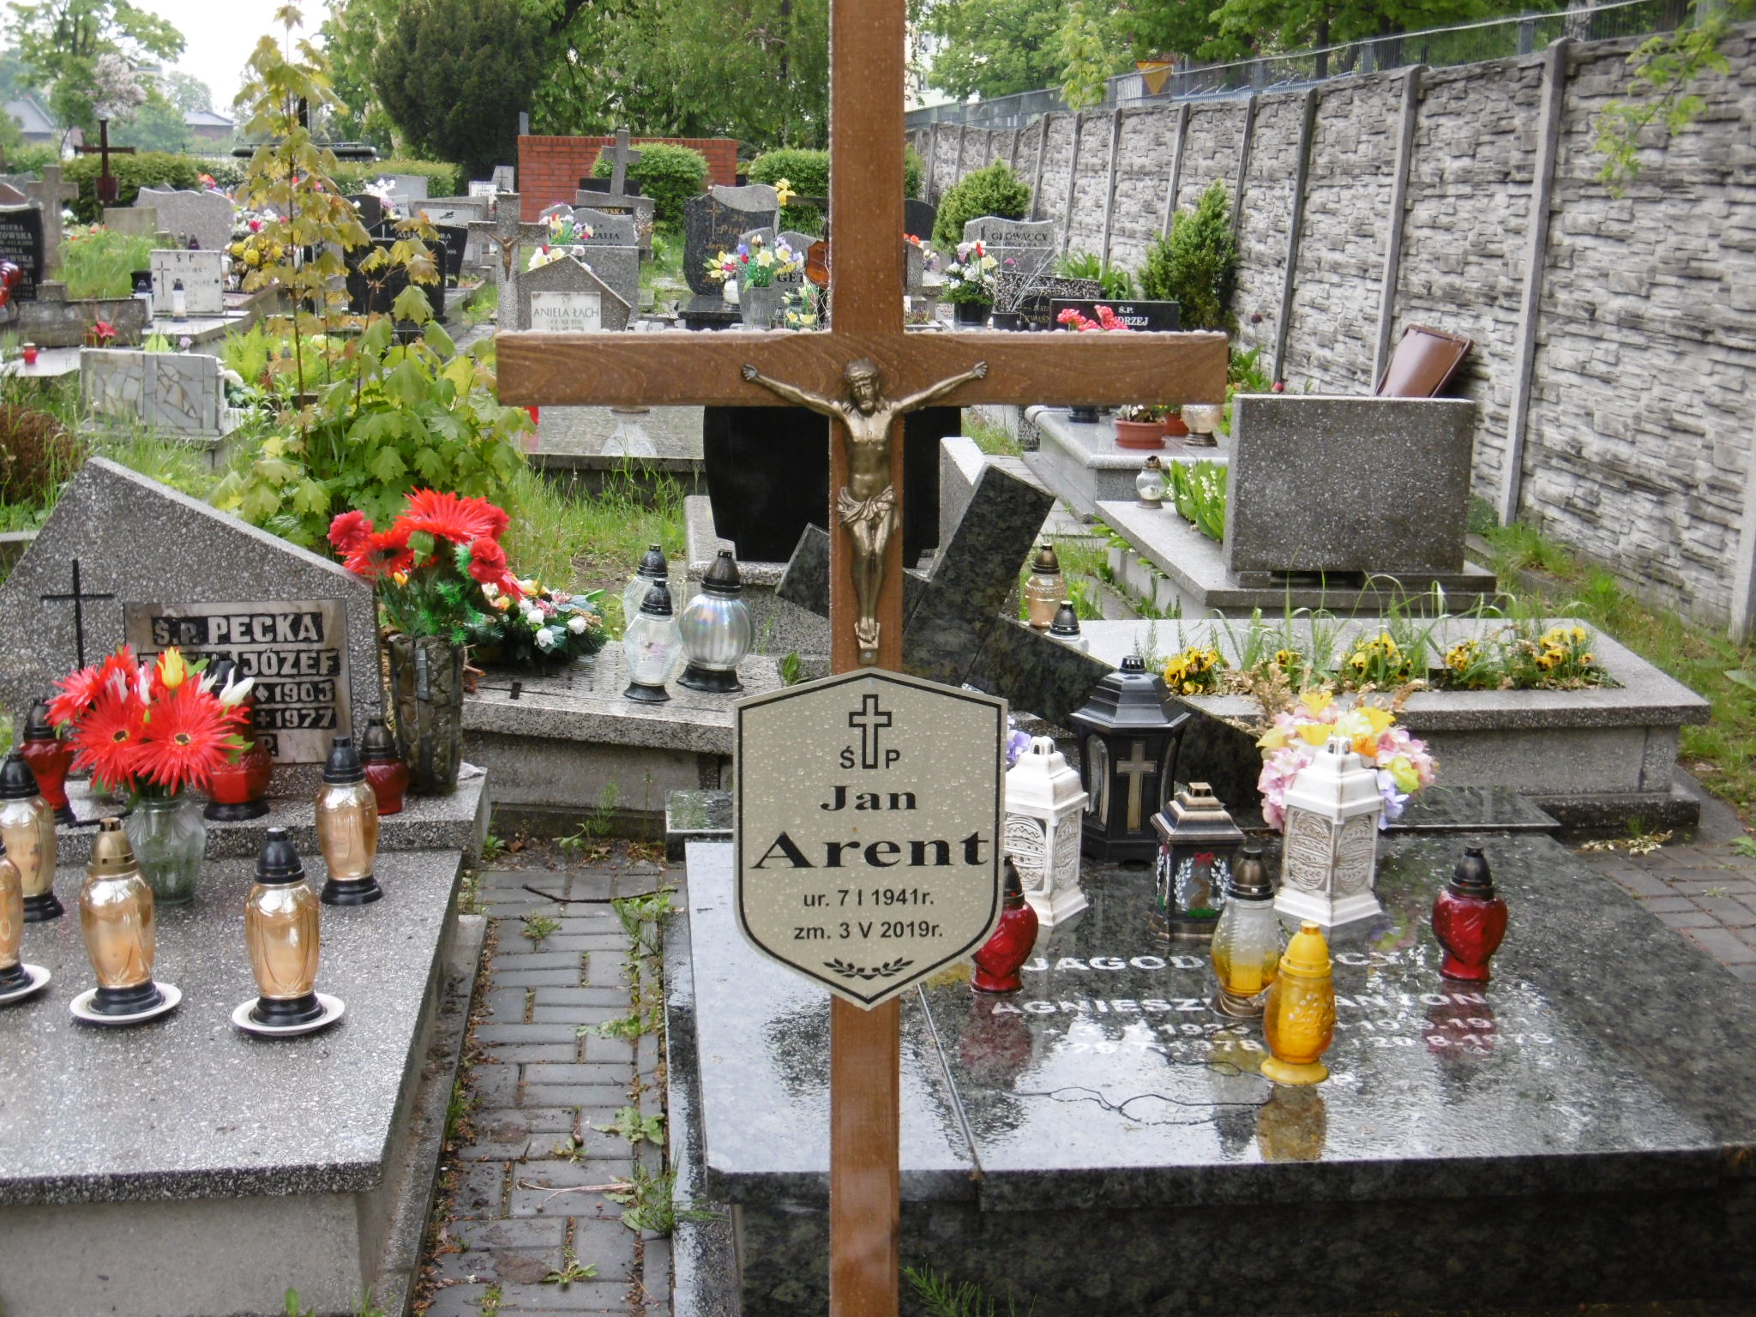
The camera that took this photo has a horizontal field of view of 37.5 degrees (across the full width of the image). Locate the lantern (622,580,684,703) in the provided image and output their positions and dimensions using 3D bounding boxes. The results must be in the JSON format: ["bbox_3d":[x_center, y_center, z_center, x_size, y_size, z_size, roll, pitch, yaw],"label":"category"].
[{"bbox_3d":[-0.527,-0.044,6.067,0.136,0.279,0.136,0,11,-5],"label":"lantern"}]

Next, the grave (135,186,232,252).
[{"bbox_3d":[-5.495,-3.420,20.566,0.761,0.620,0.100,-1,12,-5],"label":"grave"}]

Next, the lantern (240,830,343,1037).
[{"bbox_3d":[-0.948,0.424,4.110,0.163,0.317,0.163,-2,12,-5],"label":"lantern"}]

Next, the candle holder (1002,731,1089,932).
[{"bbox_3d":[0.311,0.324,5.063,0.155,0.350,0.155,7,13,30],"label":"candle holder"}]

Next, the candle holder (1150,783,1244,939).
[{"bbox_3d":[0.619,0.376,5.018,0.153,0.271,0.153,-1,12,-8],"label":"candle holder"}]

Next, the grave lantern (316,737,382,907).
[{"bbox_3d":[-0.921,0.277,4.497,0.112,0.284,0.112,1,11,0],"label":"grave lantern"}]

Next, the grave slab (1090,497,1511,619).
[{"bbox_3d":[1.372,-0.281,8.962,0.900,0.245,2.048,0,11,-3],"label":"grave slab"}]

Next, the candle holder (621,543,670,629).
[{"bbox_3d":[-0.596,-0.152,6.710,0.150,0.291,0.150,3,12,-6],"label":"candle holder"}]

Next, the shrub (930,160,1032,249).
[{"bbox_3d":[0.884,-3.834,22.604,0.859,1.050,0.859,1,11,2],"label":"shrub"}]

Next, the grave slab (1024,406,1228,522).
[{"bbox_3d":[1.161,-0.815,10.609,0.880,0.235,2.000,0,11,-5],"label":"grave slab"}]

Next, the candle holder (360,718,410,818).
[{"bbox_3d":[-0.981,0.209,5.149,0.099,0.192,0.099,-2,12,-5],"label":"candle holder"}]

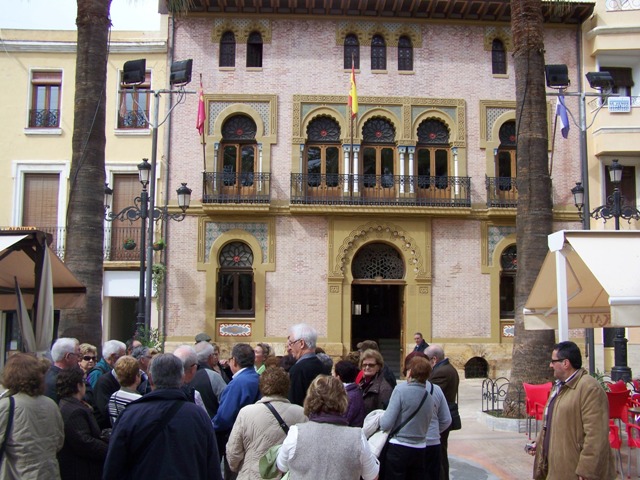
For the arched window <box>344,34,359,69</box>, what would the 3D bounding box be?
[{"bbox_3d":[1.091,-6.428,23.961,0.514,1.275,0.200,1,-7,-3],"label":"arched window"}]

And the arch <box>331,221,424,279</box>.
[{"bbox_3d":[1.915,0.301,22.824,3.225,1.940,0.300,1,-7,-3],"label":"arch"}]

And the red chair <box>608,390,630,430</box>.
[{"bbox_3d":[4.440,2.655,10.451,0.560,0.850,0.560,-3,-8,23],"label":"red chair"}]

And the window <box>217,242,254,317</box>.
[{"bbox_3d":[-2.650,1.252,22.109,1.207,2.359,0.250,1,-6,-2],"label":"window"}]

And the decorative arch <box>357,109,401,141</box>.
[{"bbox_3d":[2.125,-4.178,25.308,1.632,1.224,0.250,1,-7,-3],"label":"decorative arch"}]

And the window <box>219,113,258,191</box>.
[{"bbox_3d":[-2.918,-3.025,25.006,1.380,3.095,0.250,1,-7,-3],"label":"window"}]

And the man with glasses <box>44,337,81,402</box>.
[{"bbox_3d":[-1.964,1.587,5.295,0.340,1.680,0.500,5,-9,-33],"label":"man with glasses"}]

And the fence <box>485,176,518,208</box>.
[{"bbox_3d":[6.507,-1.543,23.111,2.167,1.061,0.420,1,-7,-3],"label":"fence"}]

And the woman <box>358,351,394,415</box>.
[{"bbox_3d":[0.474,1.804,6.416,0.460,1.600,0.300,-2,-7,23],"label":"woman"}]

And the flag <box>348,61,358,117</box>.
[{"bbox_3d":[1.061,-4.711,22.252,0.318,1.813,0.300,1,-7,-3],"label":"flag"}]

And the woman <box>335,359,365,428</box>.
[{"bbox_3d":[0.223,1.785,5.803,0.460,1.550,0.320,7,-10,-43],"label":"woman"}]

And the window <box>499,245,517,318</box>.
[{"bbox_3d":[6.623,1.351,23.441,1.256,2.536,0.250,1,-7,-3],"label":"window"}]

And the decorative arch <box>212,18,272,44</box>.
[{"bbox_3d":[-2.812,-7.540,25.409,2.140,0.946,0.200,1,-7,-3],"label":"decorative arch"}]

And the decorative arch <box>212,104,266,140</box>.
[{"bbox_3d":[-2.865,-4.182,25.004,1.840,1.318,0.250,1,-7,-3],"label":"decorative arch"}]

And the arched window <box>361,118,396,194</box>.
[{"bbox_3d":[1.967,-2.695,23.391,1.152,2.885,0.250,1,-7,-3],"label":"arched window"}]

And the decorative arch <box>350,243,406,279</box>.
[{"bbox_3d":[2.054,0.744,24.887,1.890,1.387,0.200,1,-7,-3],"label":"decorative arch"}]

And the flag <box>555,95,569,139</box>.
[{"bbox_3d":[7.744,-4.029,22.553,0.476,1.650,0.350,1,-7,-3],"label":"flag"}]

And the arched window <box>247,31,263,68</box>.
[{"bbox_3d":[-2.206,-6.447,23.776,0.539,1.265,0.200,1,-7,-3],"label":"arched window"}]

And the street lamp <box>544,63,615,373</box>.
[{"bbox_3d":[6.842,-0.349,18.011,1.967,8.582,0.450,1,-6,-2],"label":"street lamp"}]

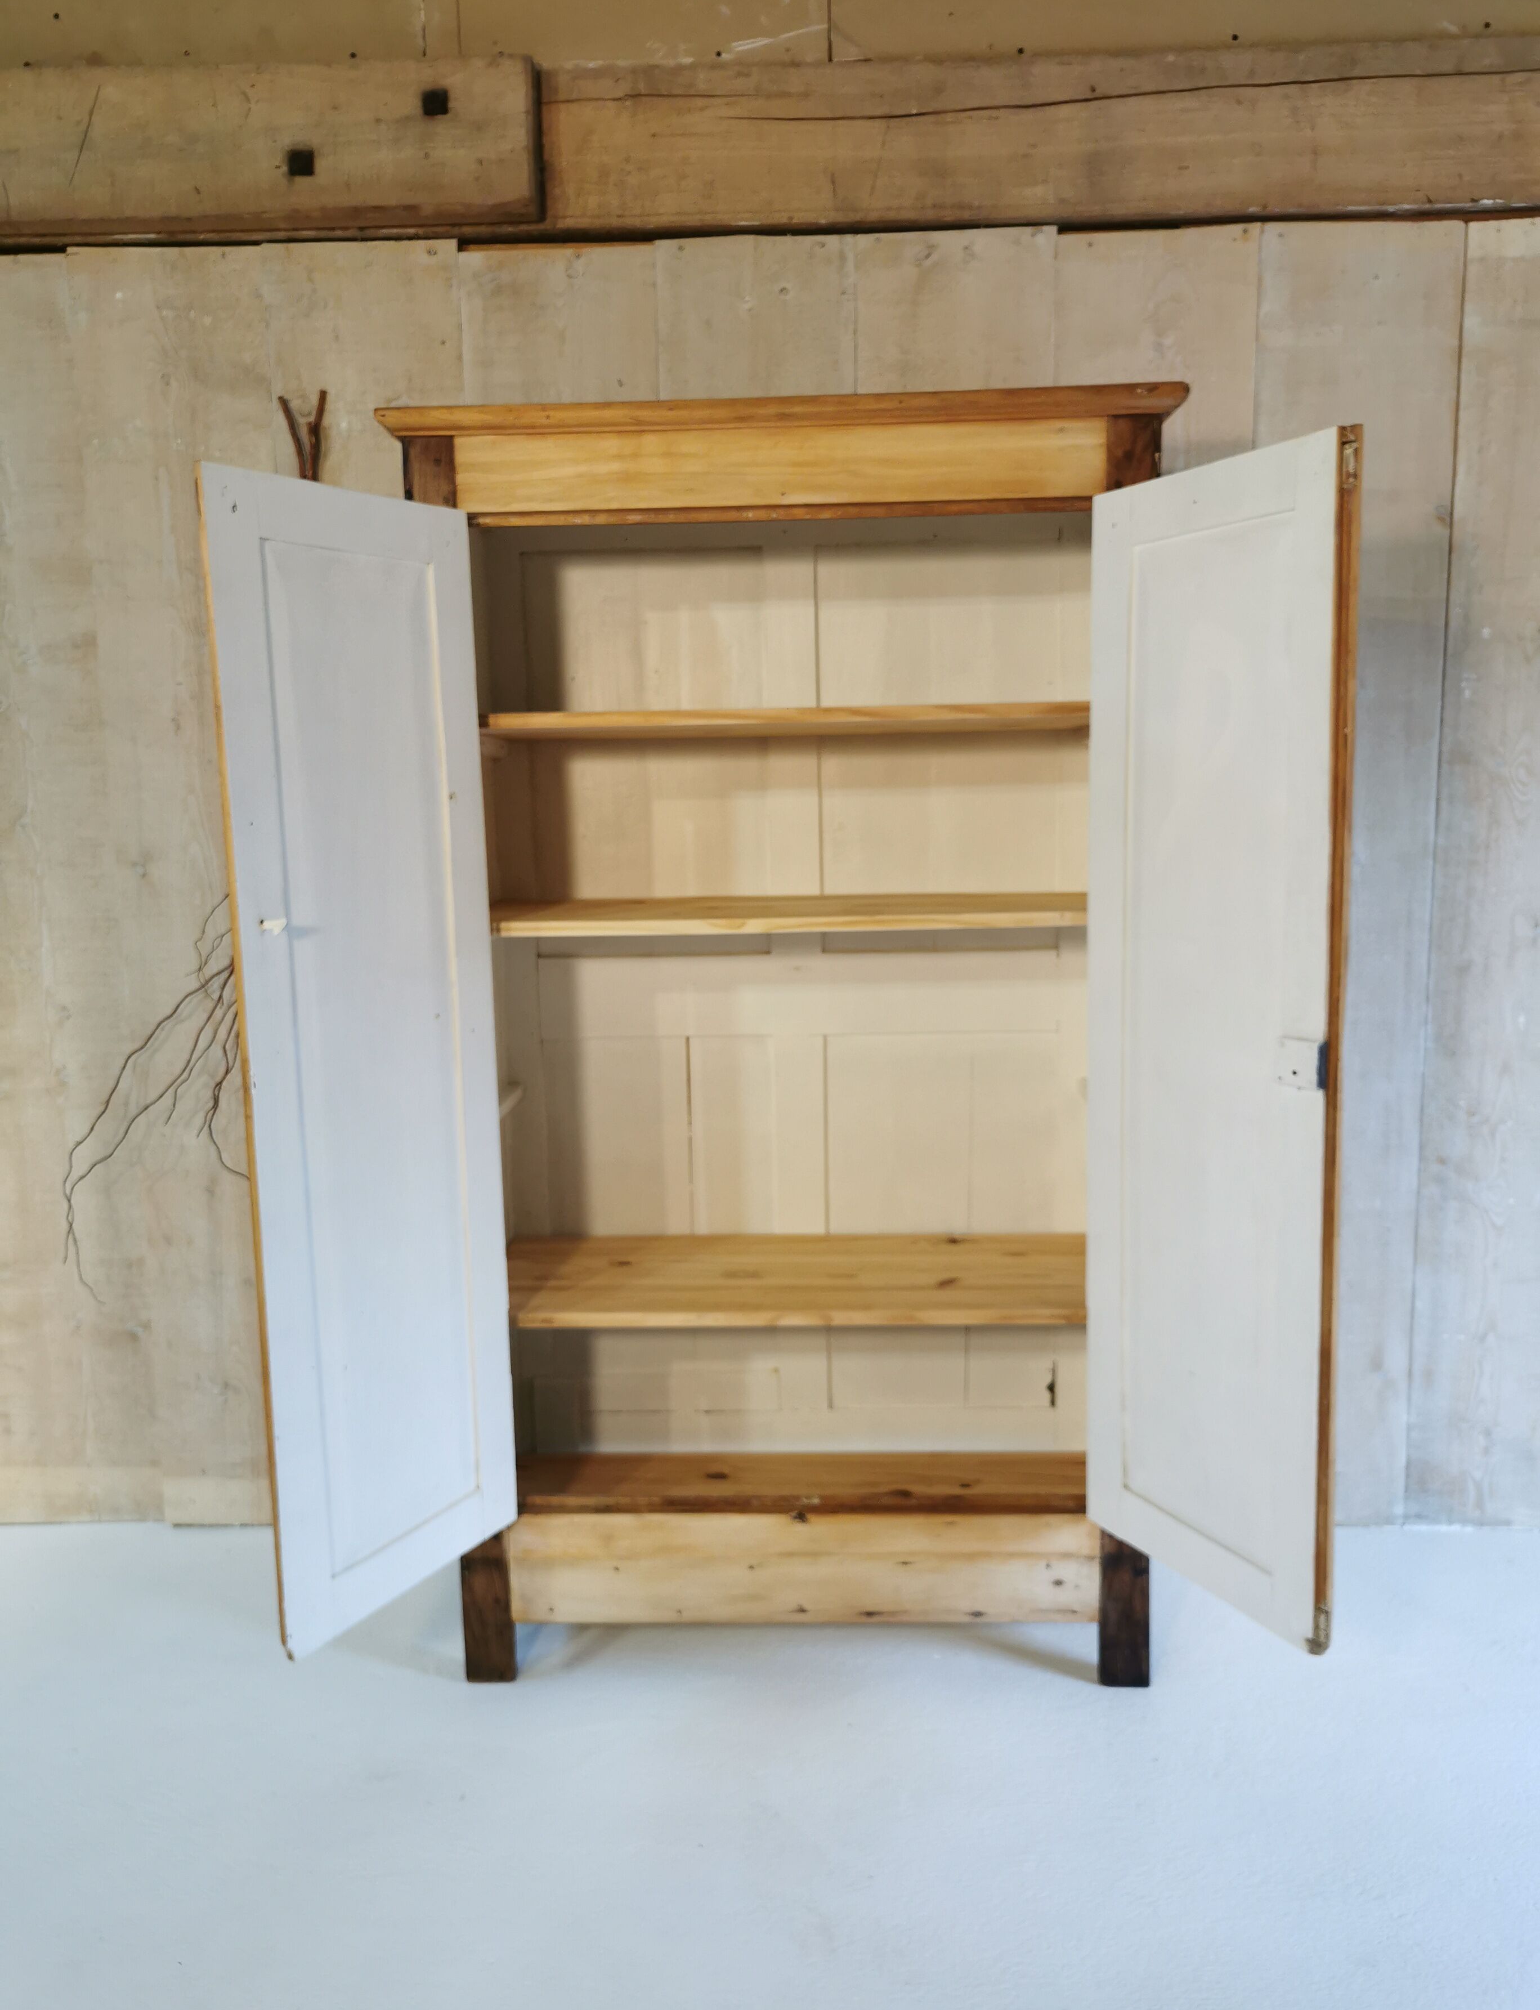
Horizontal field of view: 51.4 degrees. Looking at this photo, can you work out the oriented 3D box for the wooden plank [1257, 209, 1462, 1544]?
[{"bbox_3d":[0.975,-0.161,2.748,0.317,2.220,0.029,-1,8,3],"label":"wooden plank"}]

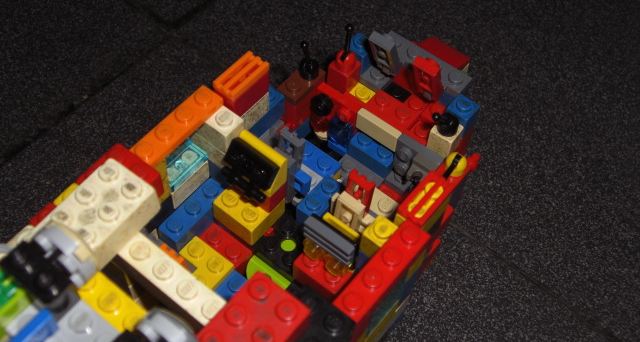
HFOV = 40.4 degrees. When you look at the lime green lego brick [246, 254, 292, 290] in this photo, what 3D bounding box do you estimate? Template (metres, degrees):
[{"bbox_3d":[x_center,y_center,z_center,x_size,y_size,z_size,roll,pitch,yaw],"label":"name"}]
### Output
[{"bbox_3d":[-0.015,0.030,0.235,0.013,0.008,0.007,34,61,19],"label":"lime green lego brick"}]

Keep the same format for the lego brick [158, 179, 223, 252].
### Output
[{"bbox_3d":[-0.039,0.014,0.271,0.008,0.011,0.024,35,63,17],"label":"lego brick"}]

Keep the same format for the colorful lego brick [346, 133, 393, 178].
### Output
[{"bbox_3d":[0.018,-0.006,0.288,0.016,0.011,0.008,35,63,17],"label":"colorful lego brick"}]

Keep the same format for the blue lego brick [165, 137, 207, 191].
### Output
[{"bbox_3d":[-0.042,-0.001,0.262,0.008,0.003,0.016,35,63,17],"label":"blue lego brick"}]

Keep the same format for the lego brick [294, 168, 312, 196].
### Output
[{"bbox_3d":[-0.006,0.004,0.289,0.005,0.007,0.004,36,63,17],"label":"lego brick"}]

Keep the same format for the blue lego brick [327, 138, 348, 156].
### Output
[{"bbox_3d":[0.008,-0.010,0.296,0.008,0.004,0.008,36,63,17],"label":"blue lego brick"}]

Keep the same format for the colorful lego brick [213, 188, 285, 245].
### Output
[{"bbox_3d":[-0.022,0.011,0.270,0.016,0.011,0.016,36,63,17],"label":"colorful lego brick"}]

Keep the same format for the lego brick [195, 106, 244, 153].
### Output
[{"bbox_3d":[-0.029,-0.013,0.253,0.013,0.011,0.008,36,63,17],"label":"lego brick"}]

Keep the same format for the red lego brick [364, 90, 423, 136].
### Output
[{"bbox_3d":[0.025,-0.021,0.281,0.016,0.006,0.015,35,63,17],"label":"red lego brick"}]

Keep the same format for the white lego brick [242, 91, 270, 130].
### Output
[{"bbox_3d":[-0.025,-0.019,0.275,0.008,0.010,0.016,35,63,17],"label":"white lego brick"}]

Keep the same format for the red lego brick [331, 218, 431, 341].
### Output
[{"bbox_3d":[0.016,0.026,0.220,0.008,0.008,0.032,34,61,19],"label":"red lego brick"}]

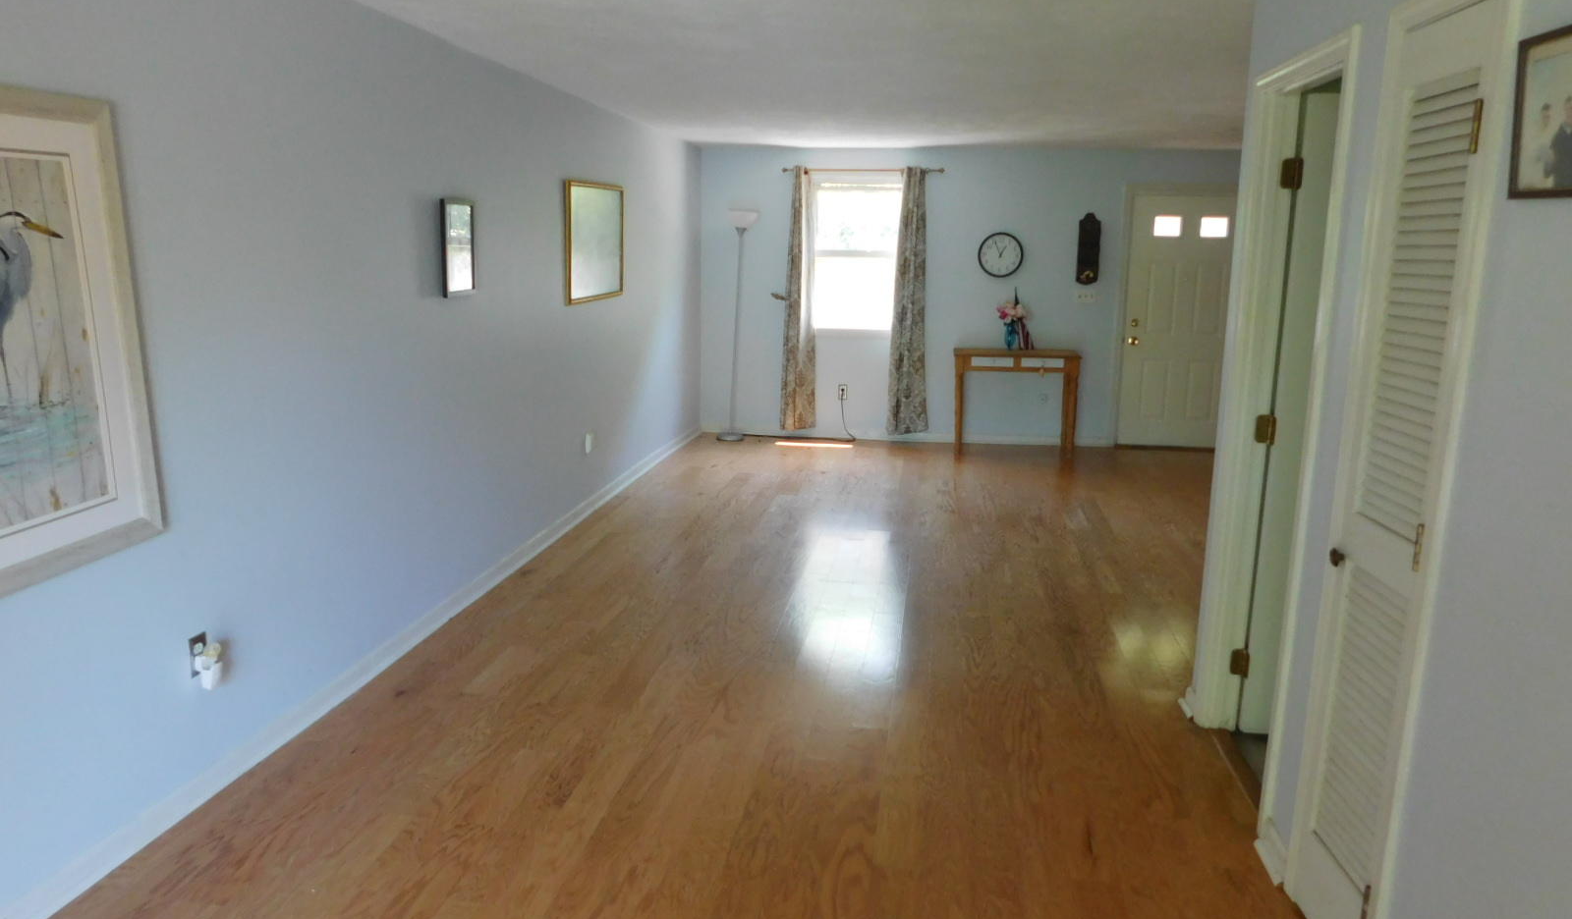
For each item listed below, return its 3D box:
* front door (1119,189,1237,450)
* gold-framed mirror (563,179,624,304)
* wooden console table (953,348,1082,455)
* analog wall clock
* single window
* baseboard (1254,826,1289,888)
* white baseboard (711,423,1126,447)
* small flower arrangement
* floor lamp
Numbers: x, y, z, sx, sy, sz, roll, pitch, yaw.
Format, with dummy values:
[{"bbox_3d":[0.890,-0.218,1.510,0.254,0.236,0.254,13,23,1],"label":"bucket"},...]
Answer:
[{"bbox_3d":[3.255,-1.129,8.562,1.030,2.130,0.120,2,11,6],"label":"front door"},{"bbox_3d":[-1.127,-1.304,6.287,0.030,0.675,1.010,3,12,8],"label":"gold-framed mirror"},{"bbox_3d":[1.899,-0.479,8.628,1.000,0.820,0.360,2,11,6],"label":"wooden console table"},{"bbox_3d":[1.772,-1.685,8.601,0.370,0.370,0.040,2,11,6],"label":"analog wall clock"},{"bbox_3d":[0.599,-1.733,8.776,0.820,1.290,0.090,2,11,6],"label":"single window"},{"bbox_3d":[1.315,1.055,2.822,0.030,0.090,0.185,3,12,8],"label":"baseboard"},{"bbox_3d":[0.993,-0.202,9.003,3.540,0.094,0.025,2,11,6],"label":"white baseboard"},{"bbox_3d":[1.869,-1.133,8.554,0.290,0.490,0.220,2,11,6],"label":"small flower arrangement"},{"bbox_3d":[-0.406,-1.108,8.846,0.270,1.880,0.270,4,12,6],"label":"floor lamp"}]

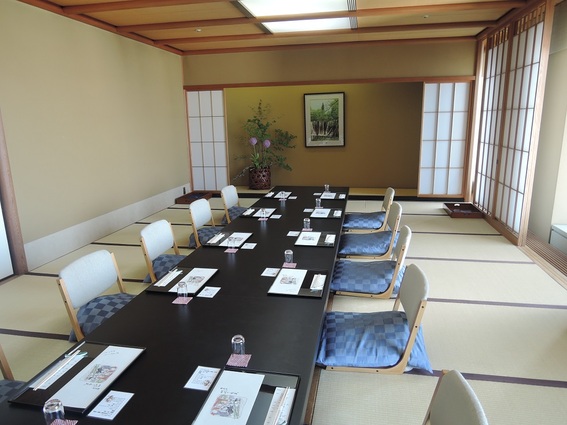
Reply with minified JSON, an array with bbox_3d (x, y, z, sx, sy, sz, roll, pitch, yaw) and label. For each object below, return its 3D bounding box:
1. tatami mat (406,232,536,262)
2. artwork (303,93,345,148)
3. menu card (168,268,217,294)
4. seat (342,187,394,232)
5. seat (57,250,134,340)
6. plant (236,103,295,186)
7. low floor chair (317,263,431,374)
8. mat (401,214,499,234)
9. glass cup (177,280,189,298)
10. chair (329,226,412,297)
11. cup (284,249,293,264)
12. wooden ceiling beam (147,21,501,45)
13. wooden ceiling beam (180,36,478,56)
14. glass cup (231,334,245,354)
[{"bbox_3d":[1.561,0.373,4.277,1.818,0.045,0.912,2,14,11],"label":"tatami mat"},{"bbox_3d":[0.739,-1.635,7.010,0.715,0.935,0.030,2,14,11],"label":"artwork"},{"bbox_3d":[-0.548,0.420,2.434,0.170,0.006,0.370,2,14,11],"label":"menu card"},{"bbox_3d":[1.043,-0.066,4.884,0.590,0.500,0.490,1,14,11],"label":"seat"},{"bbox_3d":[-1.031,0.523,2.562,0.590,0.510,0.490,1,14,11],"label":"seat"},{"bbox_3d":[-0.347,-1.184,6.986,1.160,1.580,0.750,1,14,11],"label":"plant"},{"bbox_3d":[0.512,0.557,2.300,0.599,0.560,0.459,2,14,11],"label":"low floor chair"},{"bbox_3d":[1.738,0.161,5.142,1.822,0.045,0.907,2,14,11],"label":"mat"},{"bbox_3d":[-0.569,0.443,2.233,0.058,0.078,0.058,-1,14,0],"label":"glass cup"},{"bbox_3d":[0.693,0.348,3.173,0.590,0.500,0.490,1,14,11],"label":"chair"},{"bbox_3d":[0.041,0.318,2.712,0.057,0.092,0.057,1,14,11],"label":"cup"},{"bbox_3d":[0.366,-2.368,5.209,4.500,0.060,0.080,1,14,11],"label":"wooden ceiling beam"},{"bbox_3d":[0.553,-2.590,6.134,4.631,0.065,0.060,2,14,11],"label":"wooden ceiling beam"},{"bbox_3d":[-0.187,0.575,1.653,0.057,0.092,0.057,-1,13,0],"label":"glass cup"}]

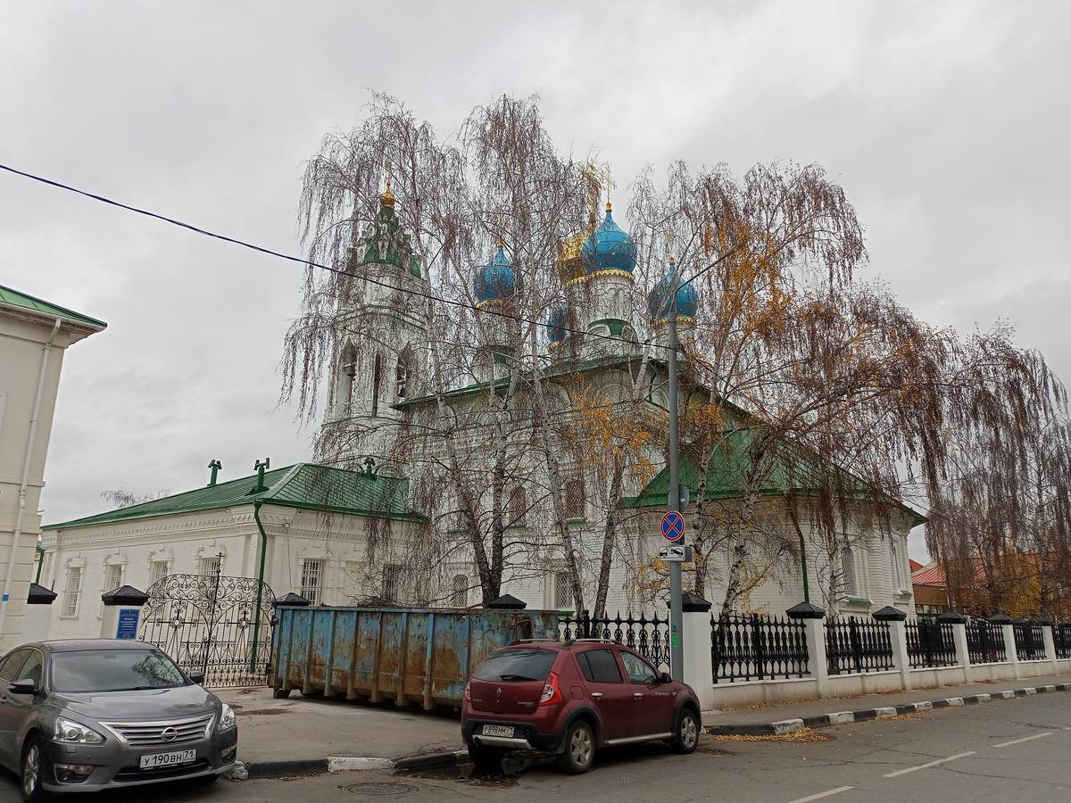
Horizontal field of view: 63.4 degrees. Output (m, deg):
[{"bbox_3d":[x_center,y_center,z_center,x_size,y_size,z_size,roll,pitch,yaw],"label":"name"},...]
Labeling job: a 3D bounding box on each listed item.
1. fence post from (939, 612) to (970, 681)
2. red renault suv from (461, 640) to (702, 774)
[{"bbox_3d":[12.312,7.186,25.414,0.623,2.040,0.623,-12,-19,43],"label":"fence post"},{"bbox_3d":[0.824,4.178,12.228,1.800,1.570,4.030,-10,-18,39],"label":"red renault suv"}]

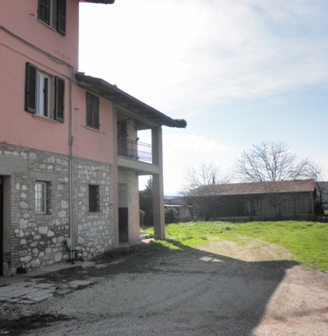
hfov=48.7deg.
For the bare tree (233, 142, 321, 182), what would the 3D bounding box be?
[{"bbox_3d":[15.658,1.390,48.406,11.300,10.290,10.500,-4,-7,18],"label":"bare tree"}]

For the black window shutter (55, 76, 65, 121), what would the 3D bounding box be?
[{"bbox_3d":[-3.309,-2.189,11.565,0.060,1.420,0.430,-5,-7,23],"label":"black window shutter"}]

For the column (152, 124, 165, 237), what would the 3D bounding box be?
[{"bbox_3d":[-0.297,0.775,18.523,0.380,5.700,0.410,-5,-7,23],"label":"column"}]

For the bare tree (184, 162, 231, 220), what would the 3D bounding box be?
[{"bbox_3d":[4.441,2.399,37.000,5.100,5.900,5.000,-3,-7,7],"label":"bare tree"}]

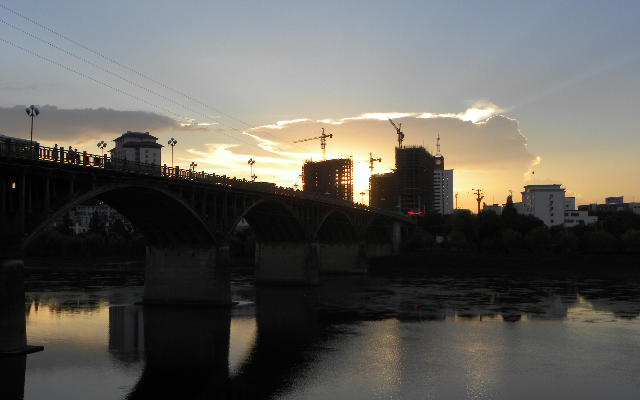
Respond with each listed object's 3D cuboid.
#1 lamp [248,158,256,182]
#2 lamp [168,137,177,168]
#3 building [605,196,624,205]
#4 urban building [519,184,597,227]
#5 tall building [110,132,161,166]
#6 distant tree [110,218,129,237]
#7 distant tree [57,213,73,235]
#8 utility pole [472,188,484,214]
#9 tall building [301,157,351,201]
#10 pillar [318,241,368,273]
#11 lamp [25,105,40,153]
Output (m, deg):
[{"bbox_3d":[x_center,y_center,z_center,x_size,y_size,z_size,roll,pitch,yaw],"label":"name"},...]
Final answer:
[{"bbox_3d":[-11.577,-4.802,130.000,1.250,4.800,1.250,-1,-2,17],"label":"lamp"},{"bbox_3d":[-19.031,-5.624,98.000,1.200,4.800,1.200,-1,-3,16],"label":"lamp"},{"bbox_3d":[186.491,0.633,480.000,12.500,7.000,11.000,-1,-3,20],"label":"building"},{"bbox_3d":[125.753,3.675,398.000,34.000,23.000,30.000,0,-2,8],"label":"urban building"},{"bbox_3d":[-119.505,-12.408,495.000,25.000,64.000,28.000,1,-3,-27],"label":"tall building"},{"bbox_3d":[-85.966,12.005,325.000,7.700,8.000,7.500,0,-2,-11],"label":"distant tree"},{"bbox_3d":[-125.907,11.873,375.000,7.300,11.500,7.300,0,-2,0],"label":"distant tree"},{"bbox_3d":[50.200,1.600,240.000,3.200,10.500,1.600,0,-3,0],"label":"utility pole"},{"bbox_3d":[5.689,-4.172,575.000,37.000,52.000,17.000,-1,-3,27],"label":"tall building"},{"bbox_3d":[5.996,15.590,202.000,12.800,8.600,5.000,-1,-3,16],"label":"pillar"},{"bbox_3d":[-27.100,-6.509,71.500,1.270,4.800,1.270,-1,-3,16],"label":"lamp"}]

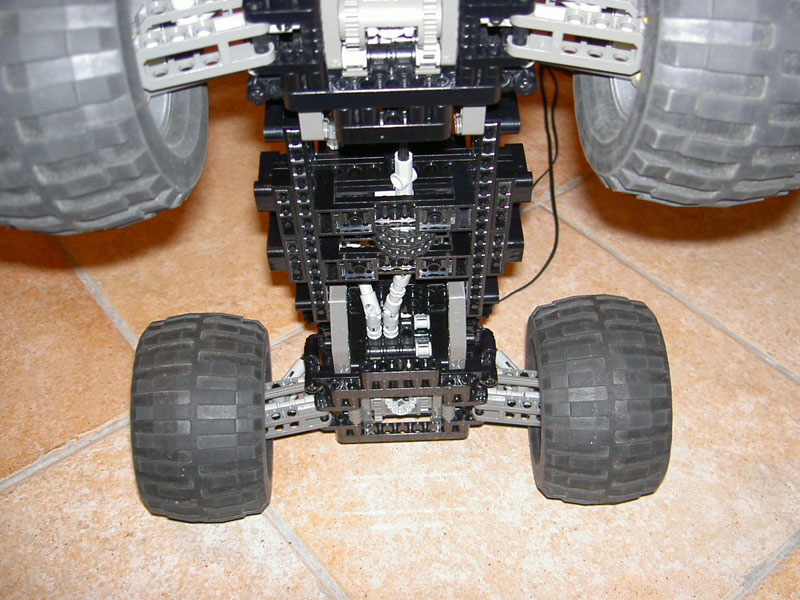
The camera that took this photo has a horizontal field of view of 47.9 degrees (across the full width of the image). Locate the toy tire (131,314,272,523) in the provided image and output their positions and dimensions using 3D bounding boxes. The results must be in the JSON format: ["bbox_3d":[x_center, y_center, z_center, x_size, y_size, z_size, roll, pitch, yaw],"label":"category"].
[{"bbox_3d":[-0.099,0.060,0.466,0.060,0.107,0.107,-4,44,-3],"label":"toy tire"}]

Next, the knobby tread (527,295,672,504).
[{"bbox_3d":[0.100,0.051,0.469,0.060,0.107,0.107,0,44,1],"label":"knobby tread"}]

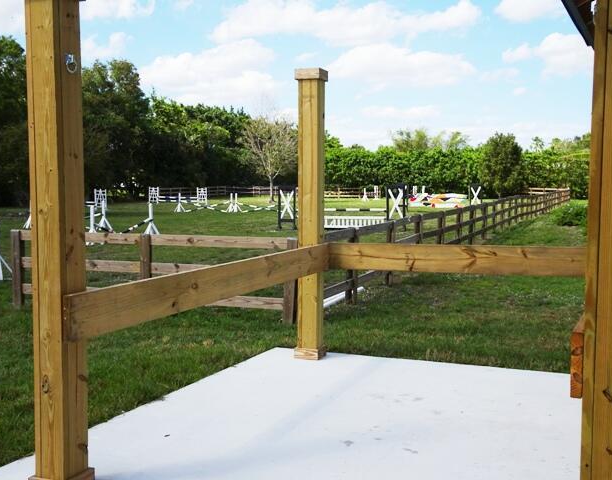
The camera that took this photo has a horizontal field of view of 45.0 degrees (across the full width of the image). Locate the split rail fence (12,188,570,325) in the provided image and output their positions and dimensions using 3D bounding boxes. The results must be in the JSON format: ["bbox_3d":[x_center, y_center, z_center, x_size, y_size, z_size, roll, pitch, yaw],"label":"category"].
[{"bbox_3d":[11.025,-1.913,42.186,4.170,1.090,70.033,2,5,22],"label":"split rail fence"}]

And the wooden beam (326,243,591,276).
[{"bbox_3d":[1.369,0.161,6.454,2.626,0.240,0.040,2,5,23],"label":"wooden beam"}]

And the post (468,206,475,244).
[{"bbox_3d":[4.518,-0.383,20.193,0.140,1.090,0.140,2,5,22],"label":"post"}]

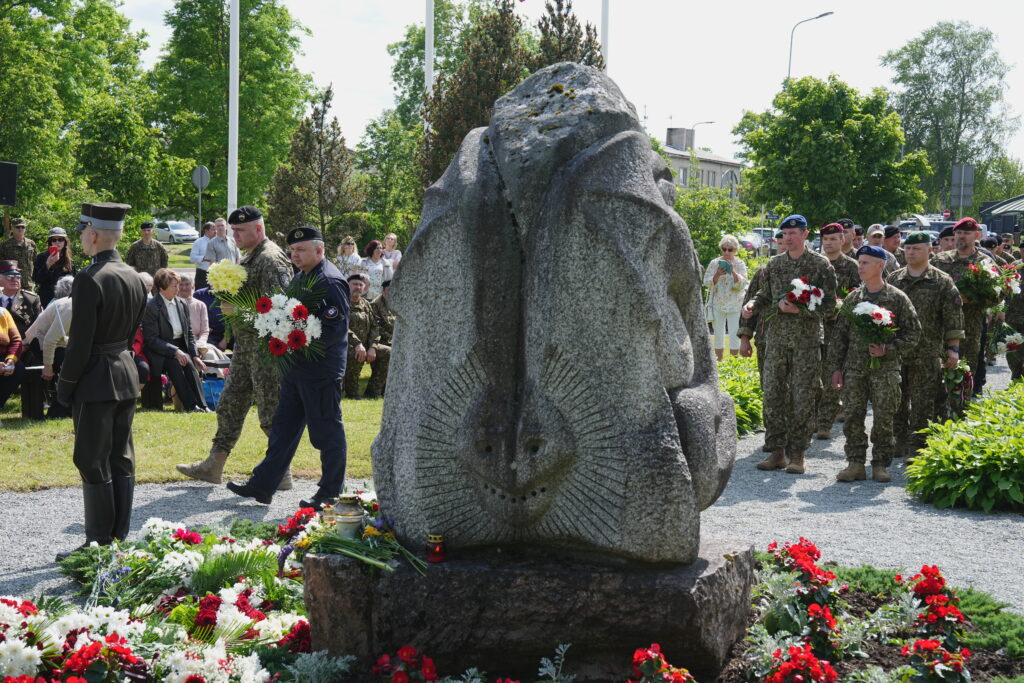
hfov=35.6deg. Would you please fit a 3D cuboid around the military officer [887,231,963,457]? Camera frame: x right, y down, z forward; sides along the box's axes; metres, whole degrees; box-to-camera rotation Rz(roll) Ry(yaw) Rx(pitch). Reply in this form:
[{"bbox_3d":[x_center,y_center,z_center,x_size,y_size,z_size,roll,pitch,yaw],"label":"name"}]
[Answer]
[{"bbox_3d":[3.289,0.016,12.700,0.640,1.790,0.450,3,5,27],"label":"military officer"}]

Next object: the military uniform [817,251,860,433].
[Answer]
[{"bbox_3d":[2.869,0.009,14.000,0.580,1.560,0.360,3,4,18],"label":"military uniform"}]

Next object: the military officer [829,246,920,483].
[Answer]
[{"bbox_3d":[2.674,0.155,11.750,0.620,1.720,0.450,3,4,19],"label":"military officer"}]

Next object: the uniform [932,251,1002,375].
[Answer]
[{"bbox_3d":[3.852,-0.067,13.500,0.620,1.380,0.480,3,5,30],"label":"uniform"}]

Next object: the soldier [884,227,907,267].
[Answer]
[{"bbox_3d":[3.910,-0.232,16.200,0.580,1.800,0.420,2,4,14],"label":"soldier"}]

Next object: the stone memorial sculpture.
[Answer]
[{"bbox_3d":[0.215,-0.167,7.200,1.500,2.120,1.000,2,4,11],"label":"stone memorial sculpture"}]

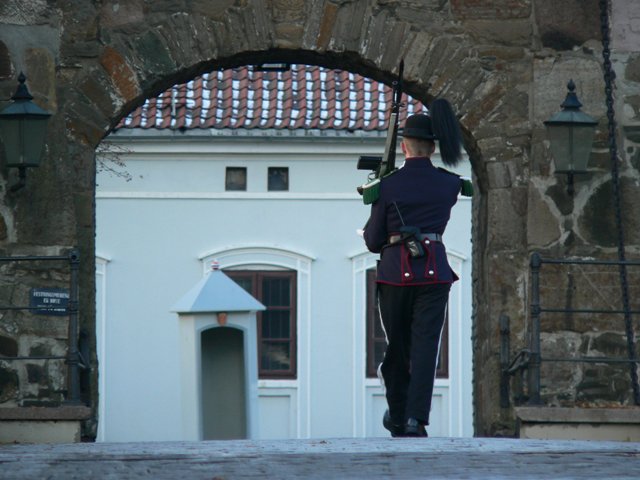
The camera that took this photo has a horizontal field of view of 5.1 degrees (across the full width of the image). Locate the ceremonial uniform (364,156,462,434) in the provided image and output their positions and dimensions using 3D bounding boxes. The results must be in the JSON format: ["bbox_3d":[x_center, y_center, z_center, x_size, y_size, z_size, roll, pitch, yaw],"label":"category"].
[{"bbox_3d":[0.543,0.319,41.200,0.580,1.610,0.480,0,-1,-10],"label":"ceremonial uniform"}]

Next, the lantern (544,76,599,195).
[{"bbox_3d":[1.602,-0.653,45.700,0.345,0.730,0.370,0,-1,0],"label":"lantern"}]

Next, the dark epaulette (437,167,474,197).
[{"bbox_3d":[0.776,-0.336,41.250,0.200,0.165,0.130,0,-1,-9],"label":"dark epaulette"}]

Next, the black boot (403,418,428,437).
[{"bbox_3d":[0.556,1.081,41.350,0.120,0.125,0.295,0,-1,10],"label":"black boot"}]

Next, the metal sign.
[{"bbox_3d":[-1.722,0.402,46.100,0.280,0.175,0.020,2,-1,0],"label":"metal sign"}]

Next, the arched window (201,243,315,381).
[{"bbox_3d":[-0.907,1.050,102.500,1.620,1.920,0.200,0,-1,0],"label":"arched window"}]

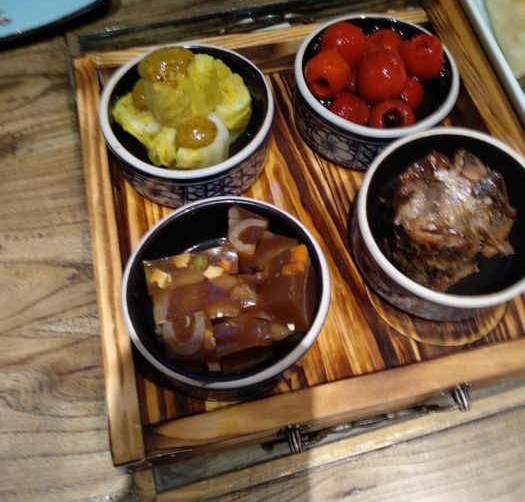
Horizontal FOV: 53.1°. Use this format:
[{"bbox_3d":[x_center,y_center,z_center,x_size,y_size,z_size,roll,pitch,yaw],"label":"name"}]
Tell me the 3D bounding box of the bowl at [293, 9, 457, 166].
[{"bbox_3d":[0.074,-0.108,0.359,0.106,0.041,0.106,1,65,0],"label":"bowl"}]

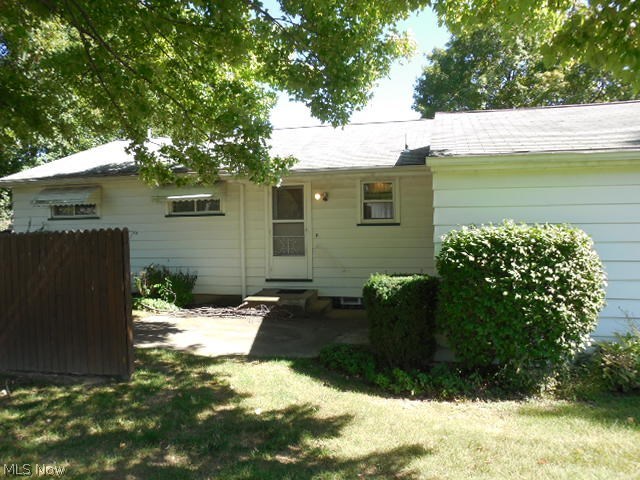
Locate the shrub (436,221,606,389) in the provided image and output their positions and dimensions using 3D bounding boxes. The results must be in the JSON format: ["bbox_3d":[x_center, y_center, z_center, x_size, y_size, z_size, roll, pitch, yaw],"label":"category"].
[{"bbox_3d":[2.225,0.728,5.360,1.680,1.780,1.400,-1,1,14],"label":"shrub"}]

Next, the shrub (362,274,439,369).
[{"bbox_3d":[1.088,1.043,6.420,0.910,1.100,0.900,-1,1,14],"label":"shrub"}]

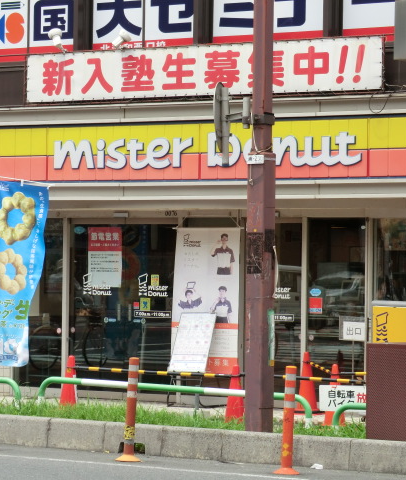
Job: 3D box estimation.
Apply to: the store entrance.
[{"bbox_3d":[1.500,0.812,25.561,0.768,2.118,0.050,0,-1,36],"label":"store entrance"}]

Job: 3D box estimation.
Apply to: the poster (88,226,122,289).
[{"bbox_3d":[-1.183,0.213,27.500,0.515,0.728,0.010,0,-1,36],"label":"poster"}]

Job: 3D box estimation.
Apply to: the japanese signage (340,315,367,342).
[{"bbox_3d":[1.650,0.977,25.100,0.335,0.285,0.030,0,0,36],"label":"japanese signage"}]

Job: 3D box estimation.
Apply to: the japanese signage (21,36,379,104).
[{"bbox_3d":[-0.085,-1.953,26.361,5.090,0.582,0.070,0,0,36],"label":"japanese signage"}]

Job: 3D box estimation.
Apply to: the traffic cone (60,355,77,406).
[{"bbox_3d":[-1.350,1.526,23.097,0.360,0.700,0.360,0,-1,36],"label":"traffic cone"}]

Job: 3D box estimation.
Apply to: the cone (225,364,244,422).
[{"bbox_3d":[0.322,1.565,22.098,0.330,0.690,0.330,1,0,0],"label":"cone"}]

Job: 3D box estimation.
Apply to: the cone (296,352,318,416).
[{"bbox_3d":[1.159,1.589,25.298,0.350,0.690,0.350,0,0,36],"label":"cone"}]

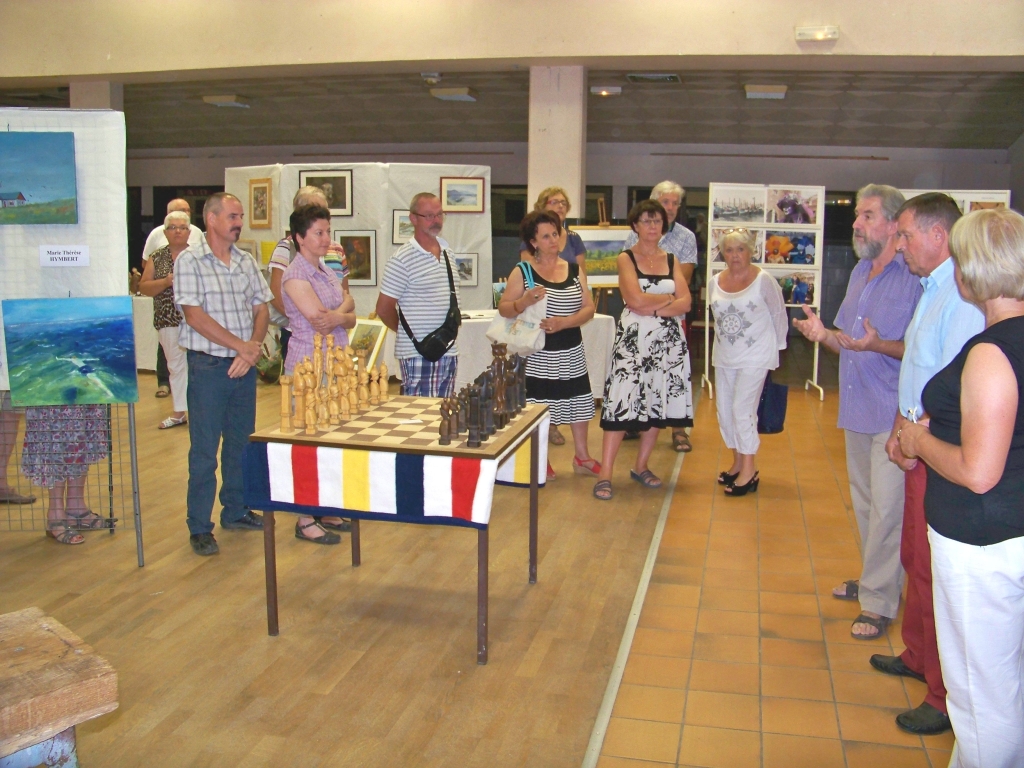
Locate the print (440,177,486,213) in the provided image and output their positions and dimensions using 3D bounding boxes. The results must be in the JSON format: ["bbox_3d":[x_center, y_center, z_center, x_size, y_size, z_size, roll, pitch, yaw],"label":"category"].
[{"bbox_3d":[-0.449,-1.733,8.950,0.420,0.335,0.025,-1,10,-10],"label":"print"}]

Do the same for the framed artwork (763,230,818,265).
[{"bbox_3d":[2.476,-1.211,8.680,0.485,0.315,0.020,1,10,3],"label":"framed artwork"}]

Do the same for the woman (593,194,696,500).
[{"bbox_3d":[0.750,-0.201,5.526,0.530,1.660,0.420,0,10,-5],"label":"woman"}]

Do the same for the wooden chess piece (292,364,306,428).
[{"bbox_3d":[-0.833,0.038,3.826,0.056,0.256,0.048,3,10,14],"label":"wooden chess piece"}]

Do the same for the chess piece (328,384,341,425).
[{"bbox_3d":[-0.669,0.070,3.678,0.041,0.160,0.040,3,10,13],"label":"chess piece"}]

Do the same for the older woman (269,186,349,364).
[{"bbox_3d":[-1.065,-0.199,5.244,0.480,1.690,0.330,-5,11,-30],"label":"older woman"}]

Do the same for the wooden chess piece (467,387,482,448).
[{"bbox_3d":[-0.133,0.116,3.464,0.048,0.210,0.048,3,10,13],"label":"wooden chess piece"}]

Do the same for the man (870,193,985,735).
[{"bbox_3d":[1.318,0.240,3.049,0.390,1.690,0.490,2,10,10],"label":"man"}]

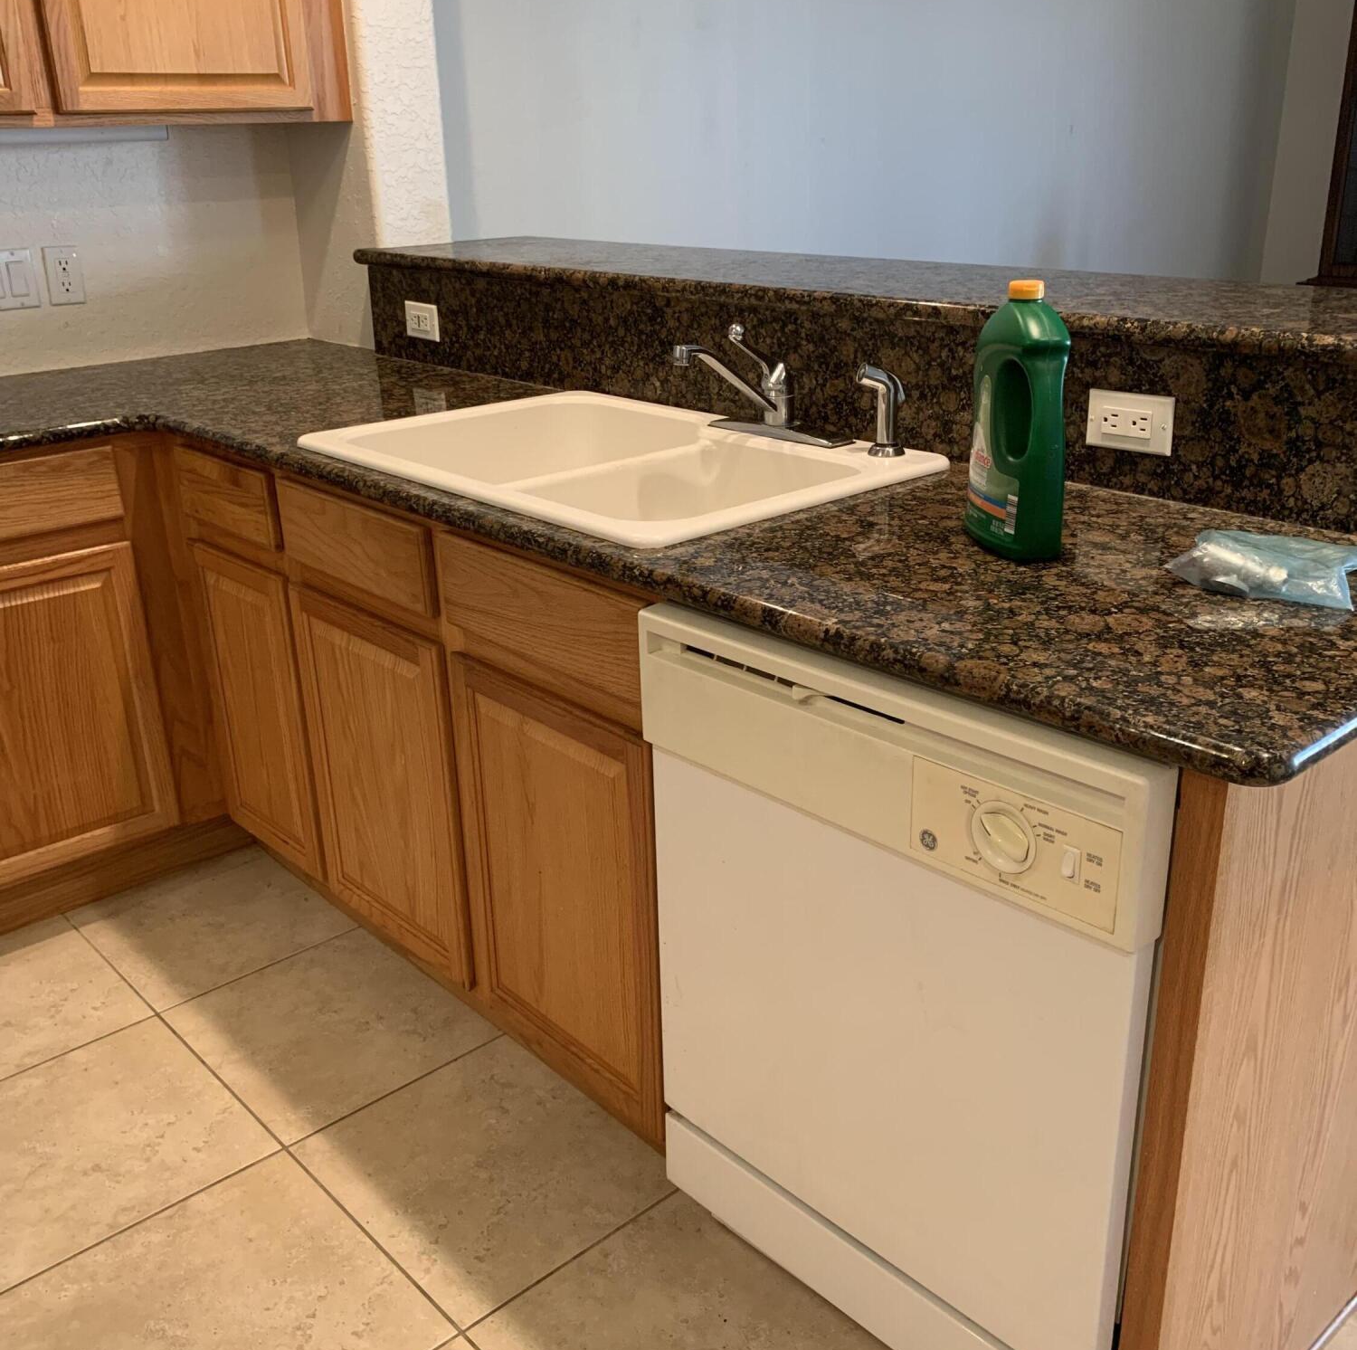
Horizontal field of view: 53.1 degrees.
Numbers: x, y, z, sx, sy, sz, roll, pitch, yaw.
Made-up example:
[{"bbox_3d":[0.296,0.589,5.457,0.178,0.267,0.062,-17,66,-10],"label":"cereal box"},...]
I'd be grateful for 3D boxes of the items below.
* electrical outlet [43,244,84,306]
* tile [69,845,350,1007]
[{"bbox_3d":[-1.282,-0.834,2.838,0.070,0.115,0.007,-19,28,-38],"label":"electrical outlet"},{"bbox_3d":[-0.864,0.458,2.567,0.423,0.010,0.444,-19,28,-38],"label":"tile"}]

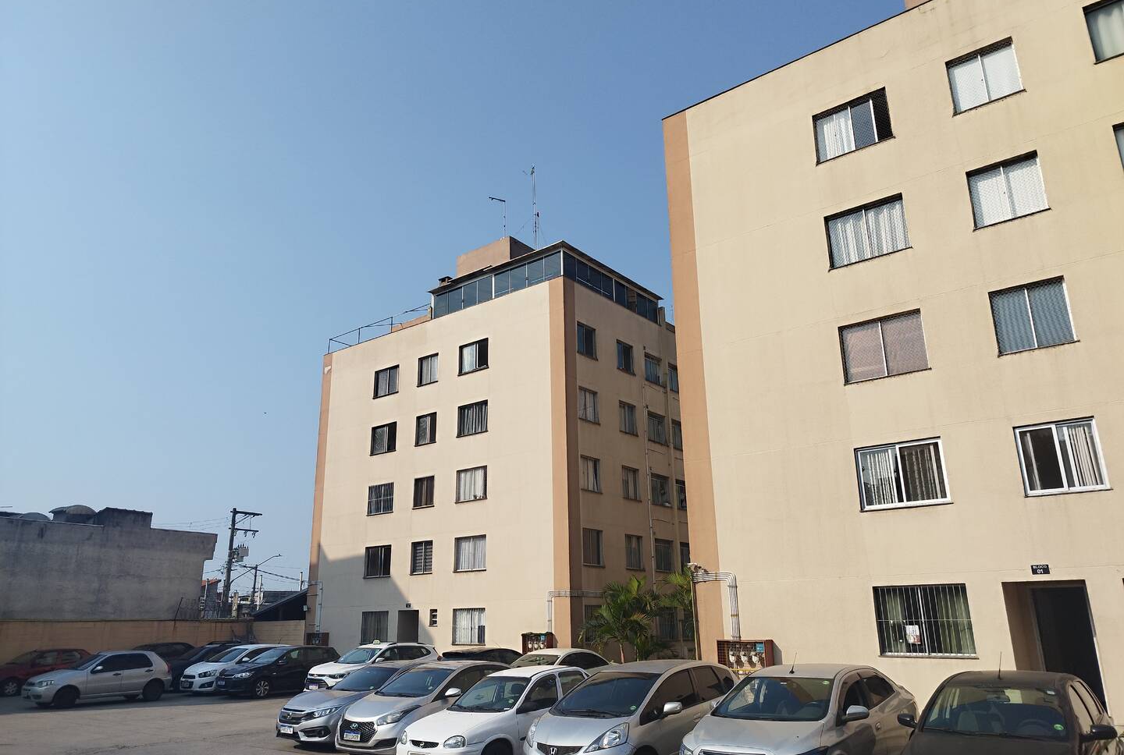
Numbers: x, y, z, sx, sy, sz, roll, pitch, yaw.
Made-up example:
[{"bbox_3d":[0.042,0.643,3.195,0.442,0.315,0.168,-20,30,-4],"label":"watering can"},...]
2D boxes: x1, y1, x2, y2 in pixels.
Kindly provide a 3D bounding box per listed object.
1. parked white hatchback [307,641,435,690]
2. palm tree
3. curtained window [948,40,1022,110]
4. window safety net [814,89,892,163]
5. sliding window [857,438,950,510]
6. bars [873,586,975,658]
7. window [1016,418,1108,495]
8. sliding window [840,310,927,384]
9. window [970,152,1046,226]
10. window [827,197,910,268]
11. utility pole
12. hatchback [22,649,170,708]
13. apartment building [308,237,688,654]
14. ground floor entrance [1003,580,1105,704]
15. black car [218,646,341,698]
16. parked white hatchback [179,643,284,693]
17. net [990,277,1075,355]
[{"bbox_3d":[-5.663,8.892,24.641,1.790,1.630,4.270,-14,-21,36],"label":"parked white hatchback"},{"bbox_3d":[1.766,7.574,24.474,2.230,3.170,2.230,-1,-17,0],"label":"palm tree"},{"bbox_3d":[8.375,-5.948,16.116,1.201,1.204,0.120,-14,-21,36],"label":"curtained window"},{"bbox_3d":[6.391,-5.544,17.911,1.634,1.243,0.080,-14,-22,36],"label":"window safety net"},{"bbox_3d":[6.431,1.865,15.372,1.579,1.204,0.120,-14,-21,36],"label":"sliding window"},{"bbox_3d":[6.474,4.383,14.591,1.579,1.207,0.120,-14,-21,36],"label":"bars"},{"bbox_3d":[8.501,1.357,13.850,1.201,1.204,0.120,-14,-21,36],"label":"window"},{"bbox_3d":[6.388,-0.570,16.127,1.579,1.204,0.120,-14,-21,36],"label":"sliding window"},{"bbox_3d":[8.532,-3.586,15.582,1.235,1.243,0.080,-14,-22,36],"label":"window"},{"bbox_3d":[6.346,-3.005,16.882,1.579,1.204,0.120,-14,-21,36],"label":"window"},{"bbox_3d":[-21.559,13.891,54.154,0.700,10.064,2.300,-14,-21,36],"label":"utility pole"},{"bbox_3d":[-13.352,8.662,23.533,1.640,1.440,3.830,-14,-22,37],"label":"hatchback"},{"bbox_3d":[-1.126,4.040,38.991,14.430,18.610,14.720,-14,-21,35],"label":"apartment building"},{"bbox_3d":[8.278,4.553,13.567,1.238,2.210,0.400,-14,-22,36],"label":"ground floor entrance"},{"bbox_3d":[-8.886,9.351,25.889,1.740,1.490,4.160,-14,-21,35],"label":"black car"},{"bbox_3d":[-10.868,9.908,27.689,1.740,1.520,4.100,-13,-21,35],"label":"parked white hatchback"},{"bbox_3d":[8.592,-1.099,14.826,1.235,1.243,0.120,-14,-22,36],"label":"net"}]

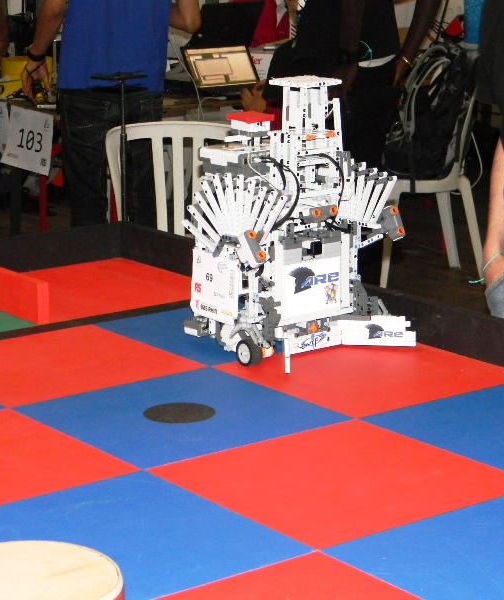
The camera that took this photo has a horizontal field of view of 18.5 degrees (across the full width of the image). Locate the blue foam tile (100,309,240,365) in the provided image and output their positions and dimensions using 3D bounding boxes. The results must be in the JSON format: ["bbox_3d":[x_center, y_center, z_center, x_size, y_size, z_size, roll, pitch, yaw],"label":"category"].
[{"bbox_3d":[-0.032,0.057,2.665,0.350,0.012,0.350,-10,16,-36],"label":"blue foam tile"}]

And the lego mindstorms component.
[{"bbox_3d":[0.073,-0.133,2.488,0.315,0.435,0.280,-10,16,-36],"label":"lego mindstorms component"}]

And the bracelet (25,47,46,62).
[{"bbox_3d":[-0.752,-0.853,5.400,0.067,0.025,0.058,14,19,-3],"label":"bracelet"}]

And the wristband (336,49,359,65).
[{"bbox_3d":[0.329,-0.833,5.300,0.075,0.040,0.065,4,13,-1],"label":"wristband"}]

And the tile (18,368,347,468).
[{"bbox_3d":[-0.102,0.165,2.187,0.350,0.012,0.350,-10,16,-36],"label":"tile"}]

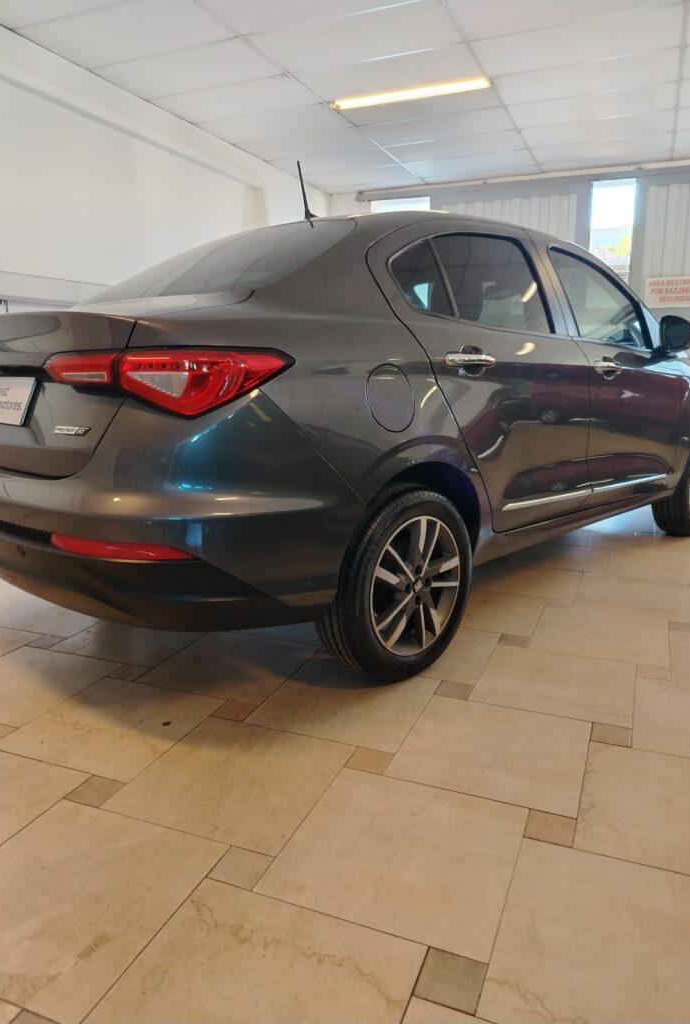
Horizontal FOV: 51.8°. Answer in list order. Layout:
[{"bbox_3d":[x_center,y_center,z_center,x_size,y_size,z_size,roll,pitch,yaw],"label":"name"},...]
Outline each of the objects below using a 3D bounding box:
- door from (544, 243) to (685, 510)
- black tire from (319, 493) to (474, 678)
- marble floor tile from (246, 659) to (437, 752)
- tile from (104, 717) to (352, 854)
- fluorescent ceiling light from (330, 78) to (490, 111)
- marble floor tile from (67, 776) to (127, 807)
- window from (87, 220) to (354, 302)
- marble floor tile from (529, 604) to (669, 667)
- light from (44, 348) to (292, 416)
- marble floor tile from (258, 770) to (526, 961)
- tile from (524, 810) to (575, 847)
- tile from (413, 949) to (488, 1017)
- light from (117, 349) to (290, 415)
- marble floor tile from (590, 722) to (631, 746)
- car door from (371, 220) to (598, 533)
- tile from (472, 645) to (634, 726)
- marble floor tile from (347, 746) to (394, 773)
[{"bbox_3d":[1.194,-0.592,3.142,0.220,1.070,1.120,11,17,44],"label":"door"},{"bbox_3d":[0.163,0.212,2.248,0.195,0.620,0.620,11,17,44],"label":"black tire"},{"bbox_3d":[0.007,0.558,2.081,0.447,0.010,0.447,4,13,22],"label":"marble floor tile"},{"bbox_3d":[-0.260,0.640,1.714,0.447,0.010,0.447,4,13,22],"label":"tile"},{"bbox_3d":[0.451,-3.043,5.173,1.190,0.060,0.080,3,13,19],"label":"fluorescent ceiling light"},{"bbox_3d":[-0.590,0.666,1.687,0.099,0.012,0.099,4,13,22],"label":"marble floor tile"},{"bbox_3d":[-0.513,-0.826,2.435,1.180,0.115,0.700,11,40,44],"label":"window"},{"bbox_3d":[0.930,0.451,2.592,0.454,0.012,0.454,4,13,22],"label":"marble floor tile"},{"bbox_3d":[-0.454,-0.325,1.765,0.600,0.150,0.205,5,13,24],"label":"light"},{"bbox_3d":[0.118,0.701,1.475,0.454,0.012,0.454,4,13,22],"label":"marble floor tile"},{"bbox_3d":[0.438,0.674,1.505,0.097,0.010,0.097,4,13,22],"label":"tile"},{"bbox_3d":[0.173,0.768,1.156,0.099,0.012,0.099,4,13,22],"label":"tile"},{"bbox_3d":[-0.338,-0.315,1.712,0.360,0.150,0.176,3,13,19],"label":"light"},{"bbox_3d":[0.704,0.592,1.872,0.097,0.010,0.097,4,13,22],"label":"marble floor tile"},{"bbox_3d":[0.517,-0.452,2.475,0.220,1.050,1.130,11,17,44],"label":"car door"},{"bbox_3d":[0.657,0.533,2.210,0.453,0.012,0.453,4,13,22],"label":"tile"},{"bbox_3d":[0.062,0.631,1.786,0.101,0.012,0.101,4,13,22],"label":"marble floor tile"}]

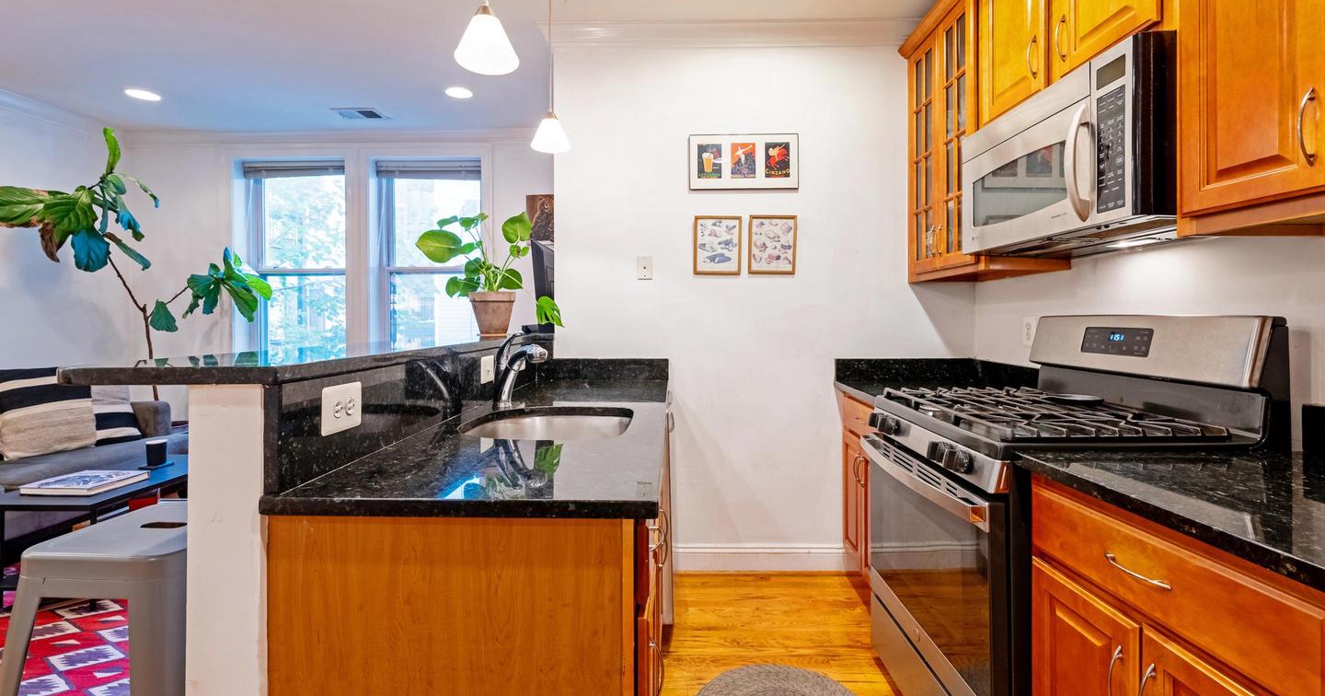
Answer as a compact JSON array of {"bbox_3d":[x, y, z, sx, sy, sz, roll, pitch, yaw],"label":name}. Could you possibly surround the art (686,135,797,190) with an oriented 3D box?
[{"bbox_3d":[0.384,-0.886,2.438,0.525,0.268,0.020,0,2,1],"label":"art"}]

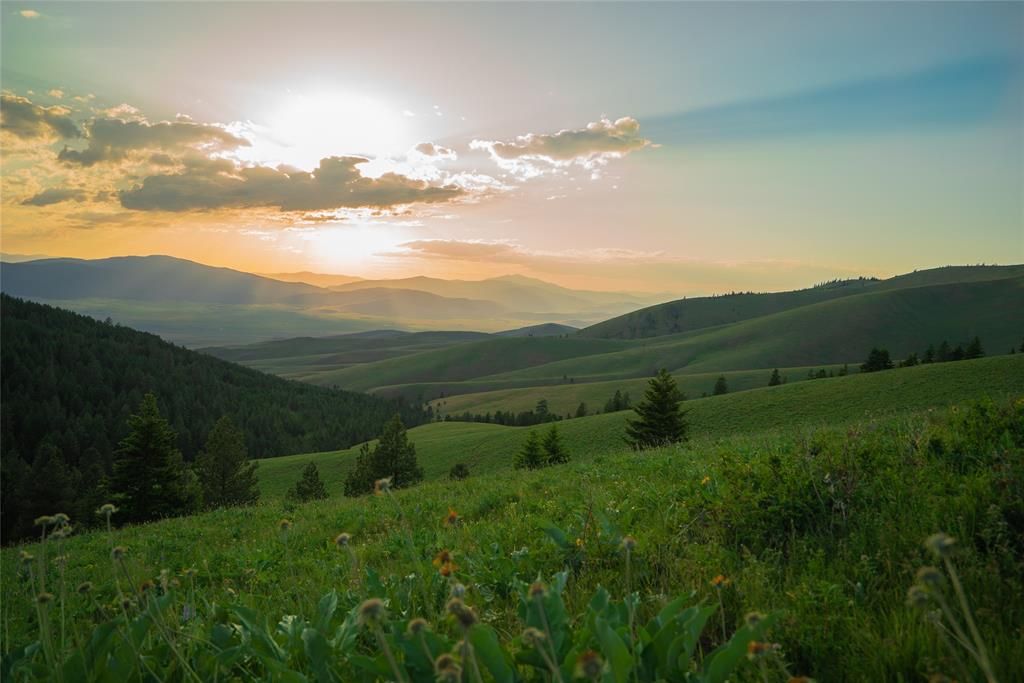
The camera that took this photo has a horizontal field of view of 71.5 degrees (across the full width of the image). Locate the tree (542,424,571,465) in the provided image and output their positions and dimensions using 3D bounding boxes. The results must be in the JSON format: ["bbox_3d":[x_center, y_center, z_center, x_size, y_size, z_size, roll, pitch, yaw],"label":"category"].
[{"bbox_3d":[3.547,8.481,58.000,2.447,3.425,2.447,0,3,0],"label":"tree"}]

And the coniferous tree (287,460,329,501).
[{"bbox_3d":[-14.377,9.913,50.000,2.953,3.093,2.953,0,3,0],"label":"coniferous tree"}]

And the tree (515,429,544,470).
[{"bbox_3d":[1.427,8.848,58.000,2.447,3.180,2.447,0,3,0],"label":"tree"}]

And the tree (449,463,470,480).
[{"bbox_3d":[-3.839,9.505,52.000,1.609,1.316,1.609,0,3,0],"label":"tree"}]

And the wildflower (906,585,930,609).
[{"bbox_3d":[0.686,0.430,1.200,0.038,0.038,0.038,0,3,0],"label":"wildflower"}]

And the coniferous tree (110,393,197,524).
[{"bbox_3d":[-21.615,7.165,43.000,5.079,8.162,5.079,0,3,0],"label":"coniferous tree"}]

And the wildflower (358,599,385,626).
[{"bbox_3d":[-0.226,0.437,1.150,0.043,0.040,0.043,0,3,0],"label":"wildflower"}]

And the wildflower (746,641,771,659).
[{"bbox_3d":[0.468,0.585,1.350,0.043,0.033,0.043,0,3,0],"label":"wildflower"}]

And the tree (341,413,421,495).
[{"bbox_3d":[-9.469,8.372,52.000,5.849,6.069,4.679,0,3,0],"label":"tree"}]

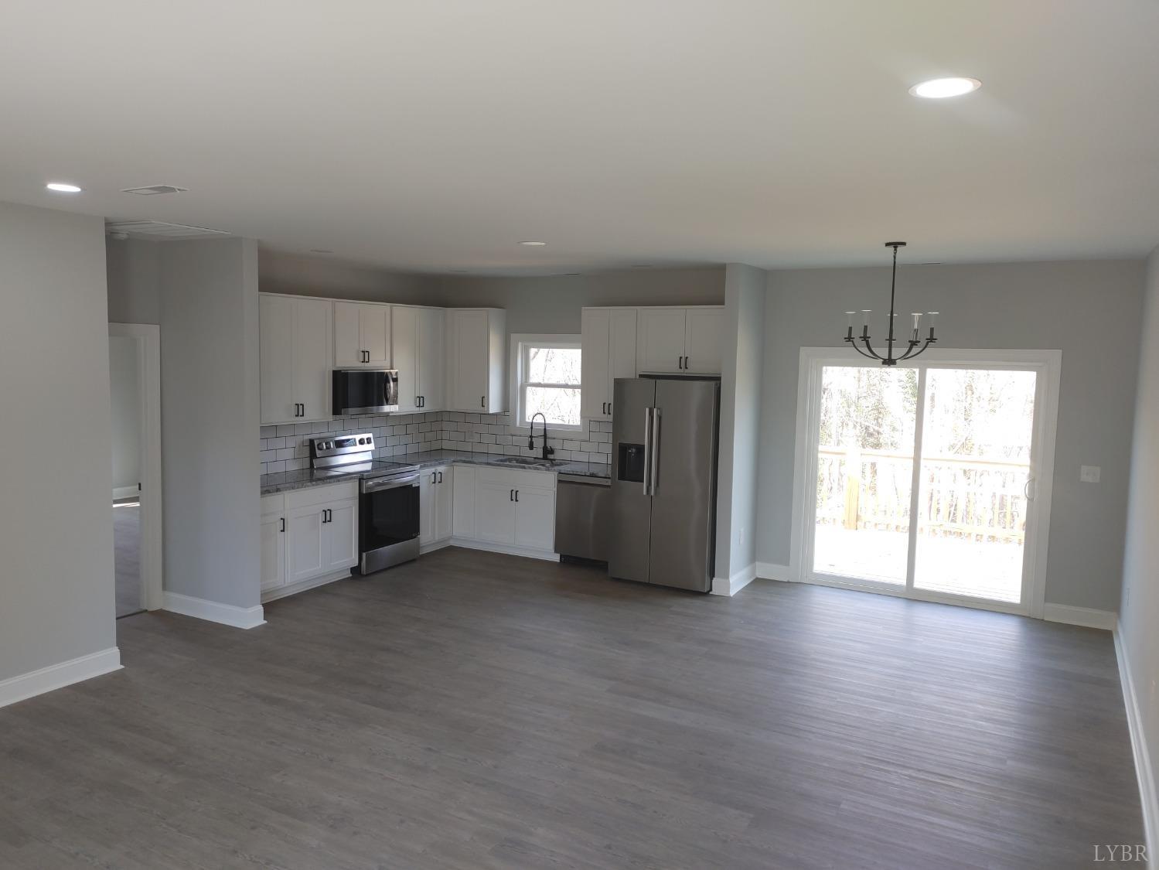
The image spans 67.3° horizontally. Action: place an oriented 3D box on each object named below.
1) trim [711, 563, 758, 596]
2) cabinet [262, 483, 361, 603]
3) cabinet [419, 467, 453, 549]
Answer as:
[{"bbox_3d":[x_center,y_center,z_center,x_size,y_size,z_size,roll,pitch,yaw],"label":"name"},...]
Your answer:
[{"bbox_3d":[1.369,1.253,7.661,0.170,0.142,0.720,4,6,29],"label":"trim"},{"bbox_3d":[-2.462,0.831,7.210,0.635,0.855,1.110,4,6,29],"label":"cabinet"},{"bbox_3d":[-1.669,0.696,8.636,0.635,0.835,0.535,4,6,29],"label":"cabinet"}]

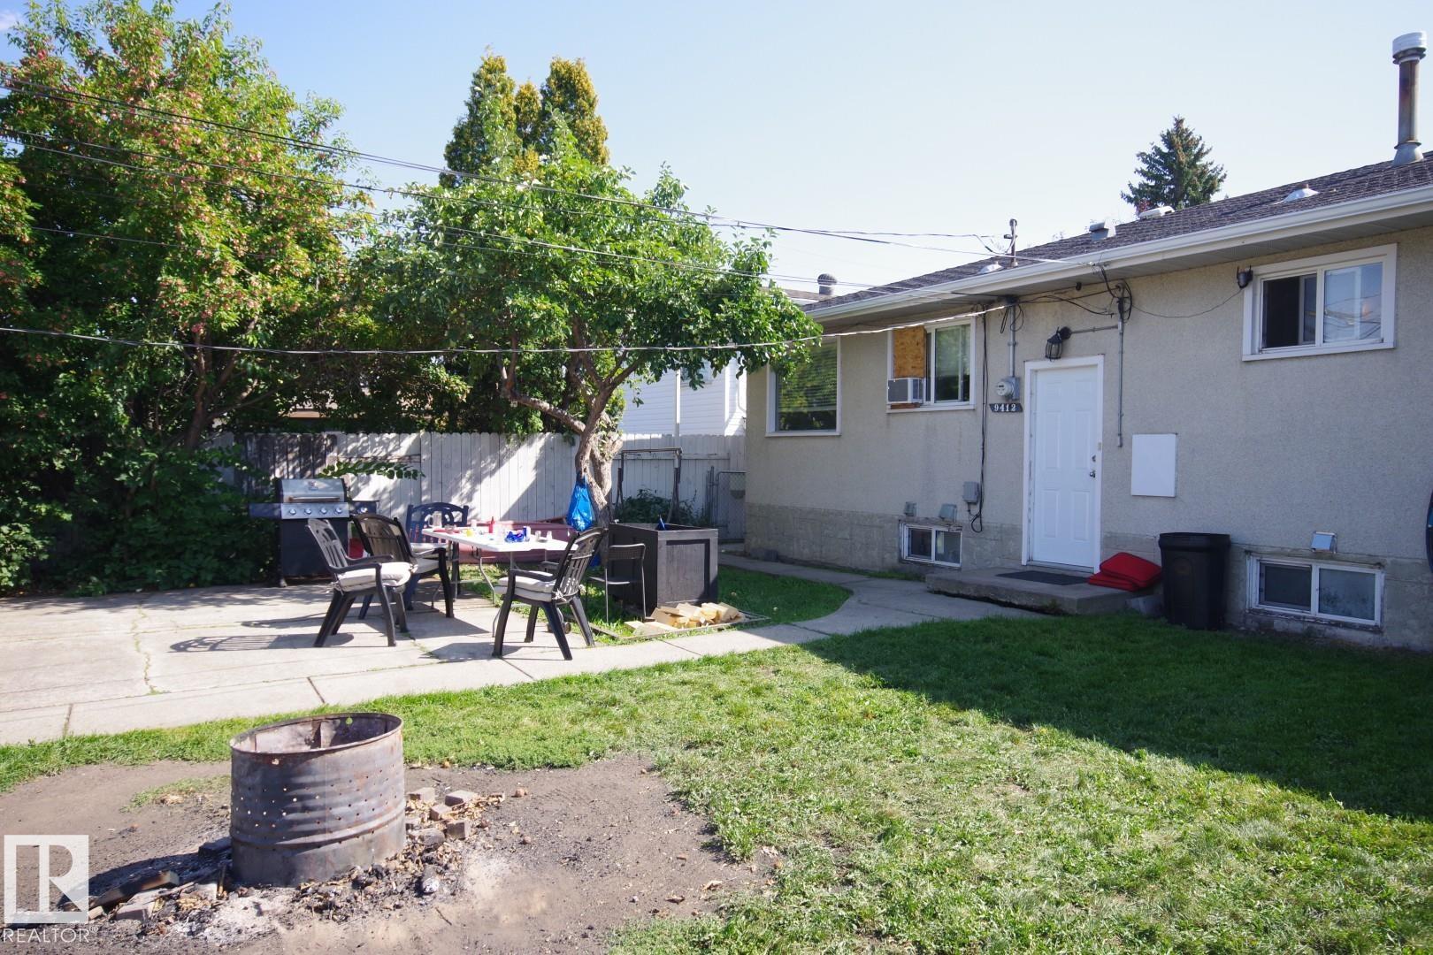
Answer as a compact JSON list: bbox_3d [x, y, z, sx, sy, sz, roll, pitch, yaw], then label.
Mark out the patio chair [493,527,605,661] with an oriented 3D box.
[{"bbox_3d":[-1.216,0.826,7.054,0.654,0.918,0.570,1,1,14],"label":"patio chair"}]

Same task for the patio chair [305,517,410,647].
[{"bbox_3d":[-2.777,0.802,7.430,0.654,0.918,0.570,0,1,-8],"label":"patio chair"}]

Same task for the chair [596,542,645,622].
[{"bbox_3d":[-0.914,0.904,8.651,0.460,0.700,0.480,0,1,-37],"label":"chair"}]

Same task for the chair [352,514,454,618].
[{"bbox_3d":[-2.759,0.781,8.424,0.570,0.918,0.654,1,1,33],"label":"chair"}]

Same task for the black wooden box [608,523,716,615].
[{"bbox_3d":[-0.525,0.867,9.353,0.650,0.769,1.002,0,2,-32],"label":"black wooden box"}]

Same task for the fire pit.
[{"bbox_3d":[-1.444,1.154,3.485,0.585,0.455,0.585,-2,-1,-23],"label":"fire pit"}]

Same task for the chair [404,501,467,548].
[{"bbox_3d":[-2.868,0.751,9.768,0.580,0.920,0.630,1,1,-3],"label":"chair"}]

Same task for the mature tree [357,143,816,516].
[{"bbox_3d":[-1.585,-1.468,11.772,5.600,5.300,5.200,1,1,0],"label":"mature tree"}]

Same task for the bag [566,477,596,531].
[{"bbox_3d":[-1.693,0.318,11.910,0.360,0.660,0.280,0,1,-8],"label":"bag"}]

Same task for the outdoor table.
[{"bbox_3d":[-1.898,0.884,8.328,0.740,0.733,1.859,0,1,-35],"label":"outdoor table"}]

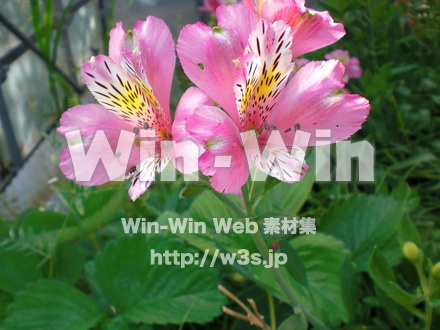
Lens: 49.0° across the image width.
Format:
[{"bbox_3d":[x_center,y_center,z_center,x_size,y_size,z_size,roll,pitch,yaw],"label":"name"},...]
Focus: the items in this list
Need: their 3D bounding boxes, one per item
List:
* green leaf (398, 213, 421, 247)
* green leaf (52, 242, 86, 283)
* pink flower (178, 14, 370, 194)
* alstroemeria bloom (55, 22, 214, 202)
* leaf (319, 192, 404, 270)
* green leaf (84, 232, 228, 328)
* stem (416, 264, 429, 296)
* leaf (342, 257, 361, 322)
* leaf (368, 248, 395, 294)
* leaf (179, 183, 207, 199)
[{"bbox_3d":[0.133,0.045,0.340,0.015,0.026,0.008,-14,15,3],"label":"green leaf"},{"bbox_3d":[-0.110,0.071,0.350,0.025,0.034,0.010,-6,21,2],"label":"green leaf"},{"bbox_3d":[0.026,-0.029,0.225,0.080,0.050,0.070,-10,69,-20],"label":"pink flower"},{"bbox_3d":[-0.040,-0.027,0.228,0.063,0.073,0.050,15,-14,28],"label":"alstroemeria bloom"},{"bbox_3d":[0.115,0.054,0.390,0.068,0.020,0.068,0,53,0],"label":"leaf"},{"bbox_3d":[-0.042,0.075,0.310,0.085,0.024,0.068,-20,43,-23],"label":"green leaf"},{"bbox_3d":[0.130,0.074,0.310,0.004,0.021,0.004,-16,12,0],"label":"stem"},{"bbox_3d":[0.084,0.080,0.310,0.013,0.043,0.009,2,18,5],"label":"leaf"},{"bbox_3d":[0.108,0.069,0.320,0.014,0.033,0.009,-24,15,5],"label":"leaf"},{"bbox_3d":[-0.014,0.013,0.250,0.016,0.008,0.008,-13,32,-22],"label":"leaf"}]

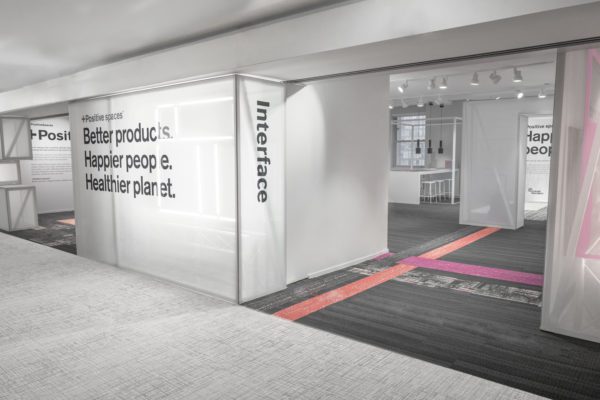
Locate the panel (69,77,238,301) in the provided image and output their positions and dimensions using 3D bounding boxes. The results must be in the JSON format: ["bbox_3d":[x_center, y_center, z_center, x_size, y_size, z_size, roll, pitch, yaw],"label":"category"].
[{"bbox_3d":[-1.848,-0.179,5.483,3.358,2.154,0.080,5,8,39],"label":"panel"}]

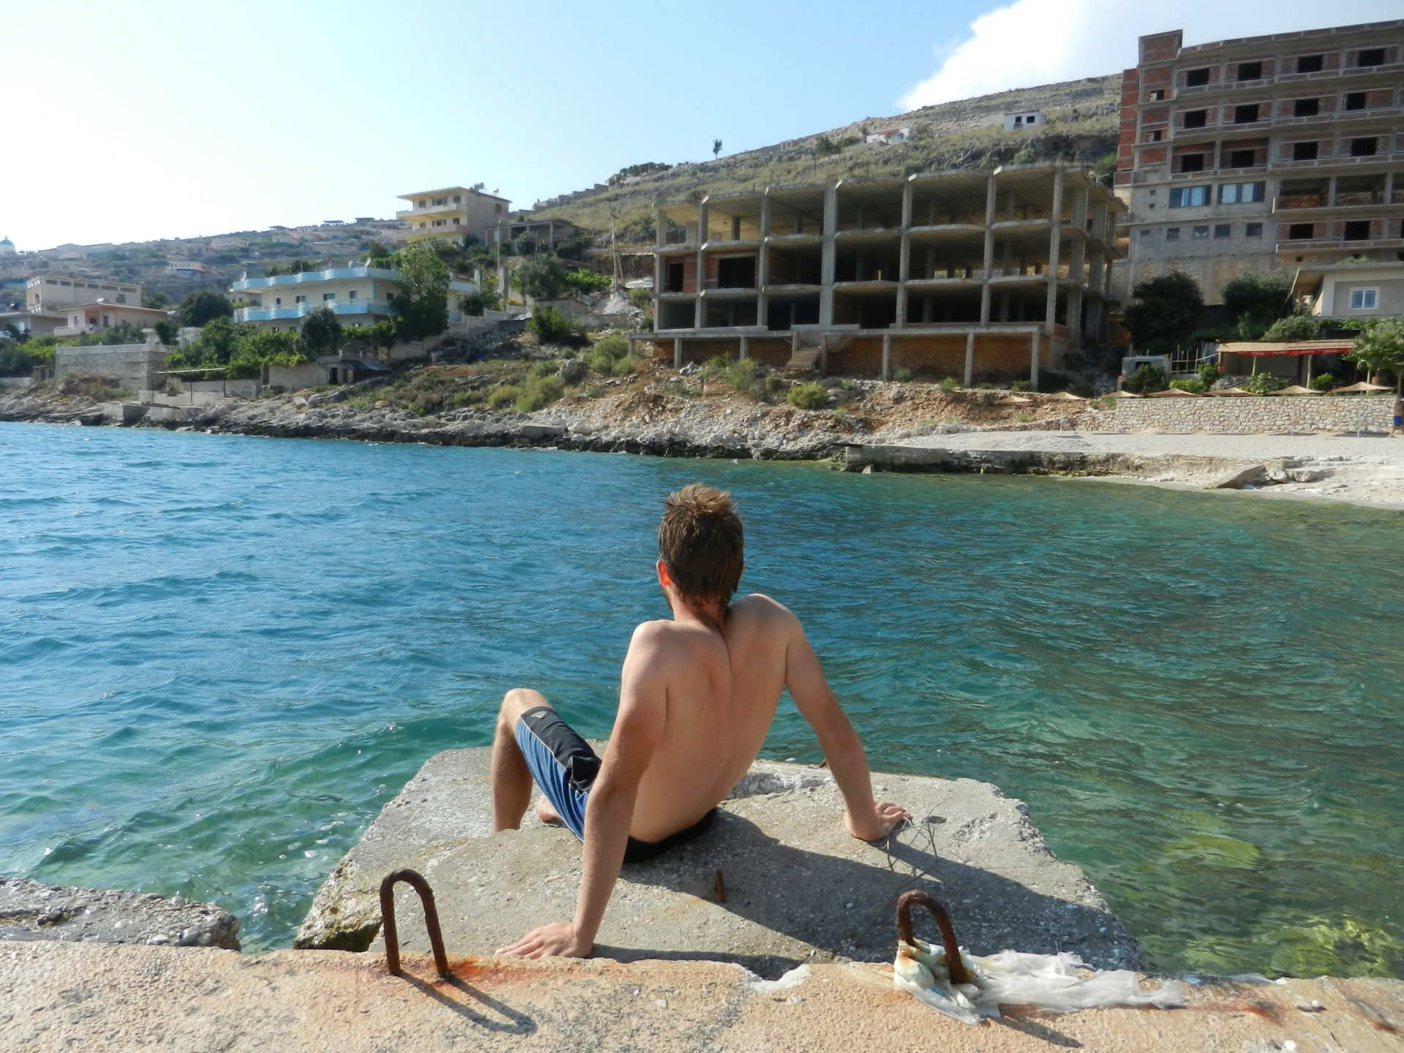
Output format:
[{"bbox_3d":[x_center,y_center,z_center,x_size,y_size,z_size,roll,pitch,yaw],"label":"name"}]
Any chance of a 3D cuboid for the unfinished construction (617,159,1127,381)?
[{"bbox_3d":[11.886,-16.290,73.537,30.047,13.000,19.011,6,7,35],"label":"unfinished construction"}]

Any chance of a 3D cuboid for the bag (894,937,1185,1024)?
[{"bbox_3d":[0.542,0.715,1.623,0.460,0.080,0.190,2,5,0],"label":"bag"}]

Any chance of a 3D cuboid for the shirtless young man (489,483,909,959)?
[{"bbox_3d":[-0.130,0.347,2.444,1.100,0.950,0.900,-2,7,-38],"label":"shirtless young man"}]

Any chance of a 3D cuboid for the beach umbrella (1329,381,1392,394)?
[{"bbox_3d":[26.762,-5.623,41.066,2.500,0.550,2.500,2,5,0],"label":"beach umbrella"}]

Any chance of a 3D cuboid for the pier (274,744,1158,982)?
[{"bbox_3d":[0.004,1.034,2.358,1.640,0.580,1.280,2,5,0],"label":"pier"}]

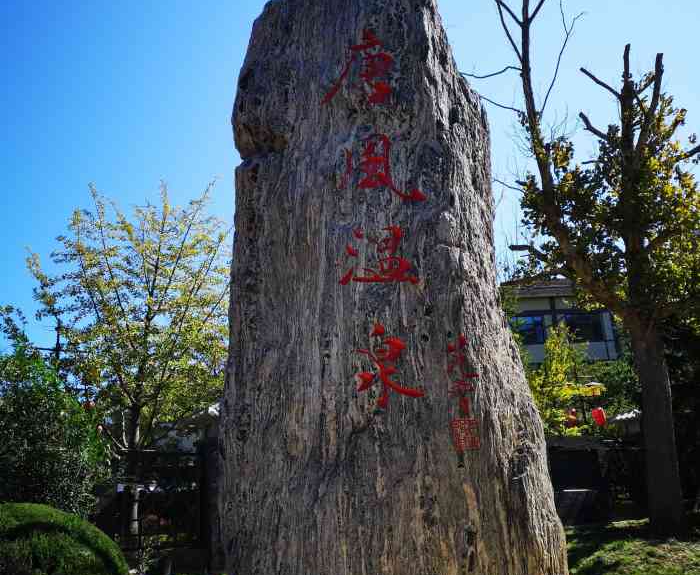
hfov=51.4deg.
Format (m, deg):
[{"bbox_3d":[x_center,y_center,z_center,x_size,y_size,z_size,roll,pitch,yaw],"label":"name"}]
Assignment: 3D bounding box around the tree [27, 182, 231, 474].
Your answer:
[{"bbox_3d":[-4.102,1.317,14.729,4.400,7.381,4.300,4,-18,-15],"label":"tree"}]

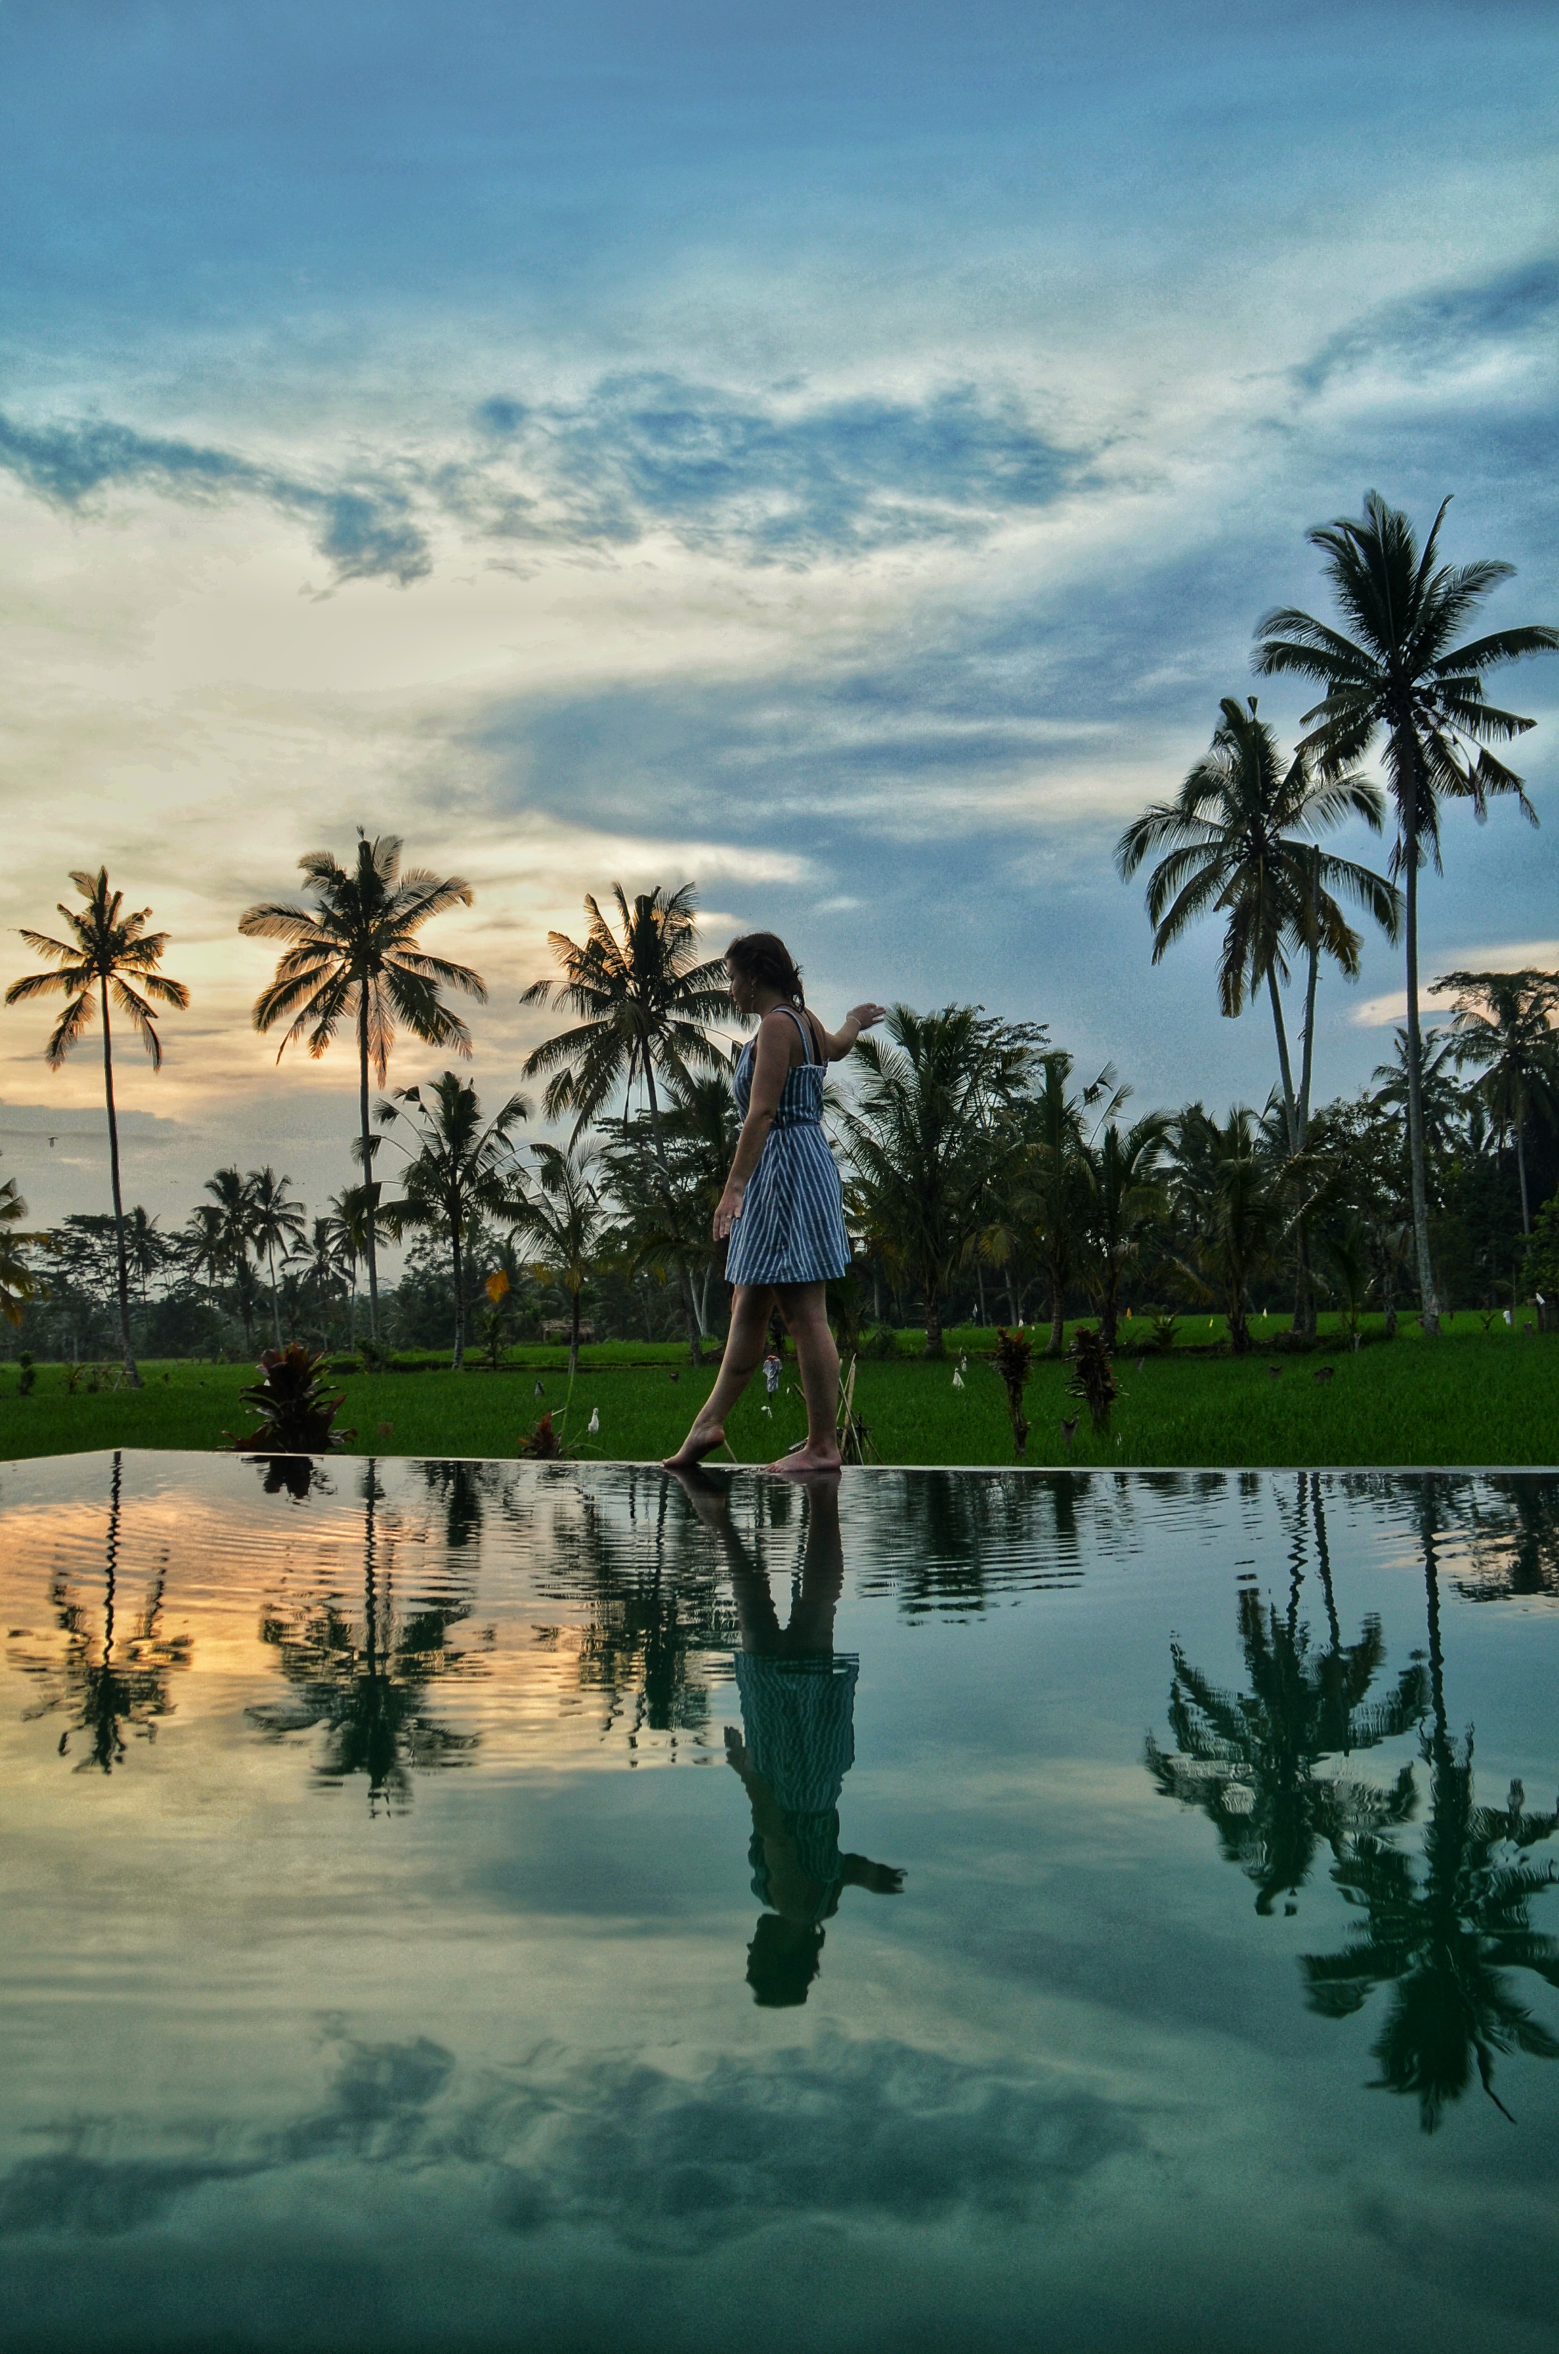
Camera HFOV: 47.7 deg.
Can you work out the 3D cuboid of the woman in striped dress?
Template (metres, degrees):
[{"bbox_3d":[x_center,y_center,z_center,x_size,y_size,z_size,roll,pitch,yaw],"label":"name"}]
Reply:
[{"bbox_3d":[-0.014,0.081,5.350,0.650,1.620,0.550,-3,-3,23],"label":"woman in striped dress"}]

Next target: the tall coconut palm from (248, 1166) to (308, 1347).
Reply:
[{"bbox_3d":[-35.603,5.676,125.000,4.300,12.790,4.300,-1,-3,0],"label":"tall coconut palm"}]

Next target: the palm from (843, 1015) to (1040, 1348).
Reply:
[{"bbox_3d":[4.085,0.117,45.000,5.020,9.020,5.020,-1,-3,0],"label":"palm"}]

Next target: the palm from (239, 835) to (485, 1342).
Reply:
[{"bbox_3d":[-12.580,-2.656,53.000,7.410,15.220,7.410,-1,-3,0],"label":"palm"}]

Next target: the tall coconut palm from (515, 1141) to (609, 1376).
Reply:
[{"bbox_3d":[-5.192,1.951,42.000,2.280,5.610,2.280,-1,-3,0],"label":"tall coconut palm"}]

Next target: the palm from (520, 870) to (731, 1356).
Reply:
[{"bbox_3d":[-3.638,-1.362,45.000,5.920,12.260,5.620,-1,-3,0],"label":"palm"}]

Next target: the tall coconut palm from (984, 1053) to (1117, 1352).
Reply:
[{"bbox_3d":[6.901,0.728,45.000,3.240,7.800,3.240,-1,-3,0],"label":"tall coconut palm"}]

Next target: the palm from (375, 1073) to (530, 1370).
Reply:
[{"bbox_3d":[-8.333,1.127,45.000,3.940,7.560,3.940,-1,-3,0],"label":"palm"}]

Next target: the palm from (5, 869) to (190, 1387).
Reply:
[{"bbox_3d":[-17.031,-1.217,44.000,4.640,12.950,4.640,-1,-3,0],"label":"palm"}]

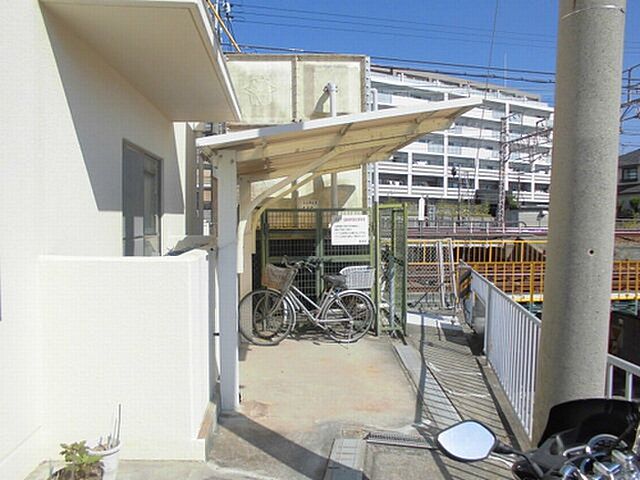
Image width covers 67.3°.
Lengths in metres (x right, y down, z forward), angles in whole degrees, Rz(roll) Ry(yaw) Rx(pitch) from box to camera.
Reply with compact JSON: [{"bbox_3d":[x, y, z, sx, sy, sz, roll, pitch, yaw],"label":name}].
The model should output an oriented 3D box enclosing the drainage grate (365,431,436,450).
[{"bbox_3d":[0.603,1.464,3.458,0.511,0.030,0.153,1,3,14],"label":"drainage grate"}]

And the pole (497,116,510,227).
[{"bbox_3d":[14.036,-5.080,37.000,0.500,8.850,0.500,3,4,40],"label":"pole"}]

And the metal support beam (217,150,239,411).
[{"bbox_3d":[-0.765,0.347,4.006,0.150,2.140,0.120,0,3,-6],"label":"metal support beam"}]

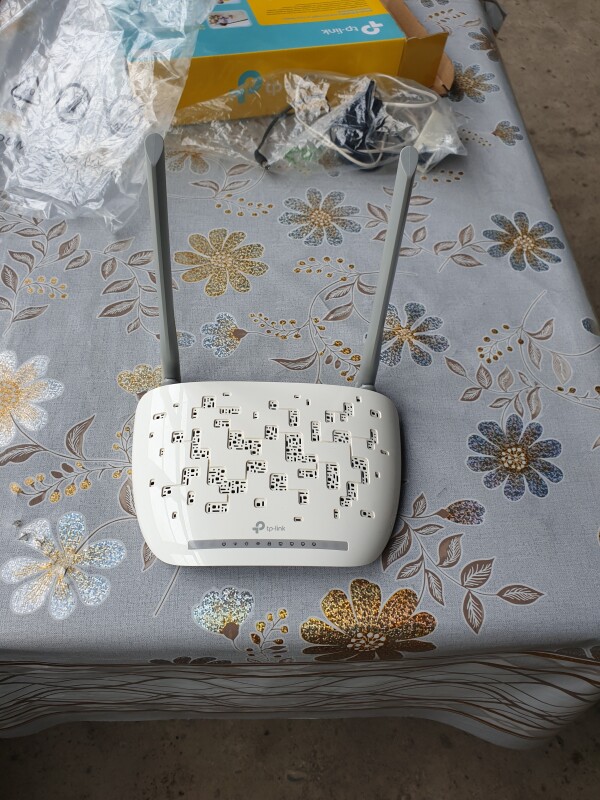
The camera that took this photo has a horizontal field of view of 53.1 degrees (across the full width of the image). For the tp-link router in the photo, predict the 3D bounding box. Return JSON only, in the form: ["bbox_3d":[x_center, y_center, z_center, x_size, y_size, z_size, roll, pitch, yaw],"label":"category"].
[{"bbox_3d":[-0.020,-0.018,0.393,0.197,0.188,0.205,1,58,-2],"label":"tp-link router"}]

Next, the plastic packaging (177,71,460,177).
[{"bbox_3d":[0.018,-0.305,0.652,0.305,0.053,0.108,-2,58,-3],"label":"plastic packaging"}]

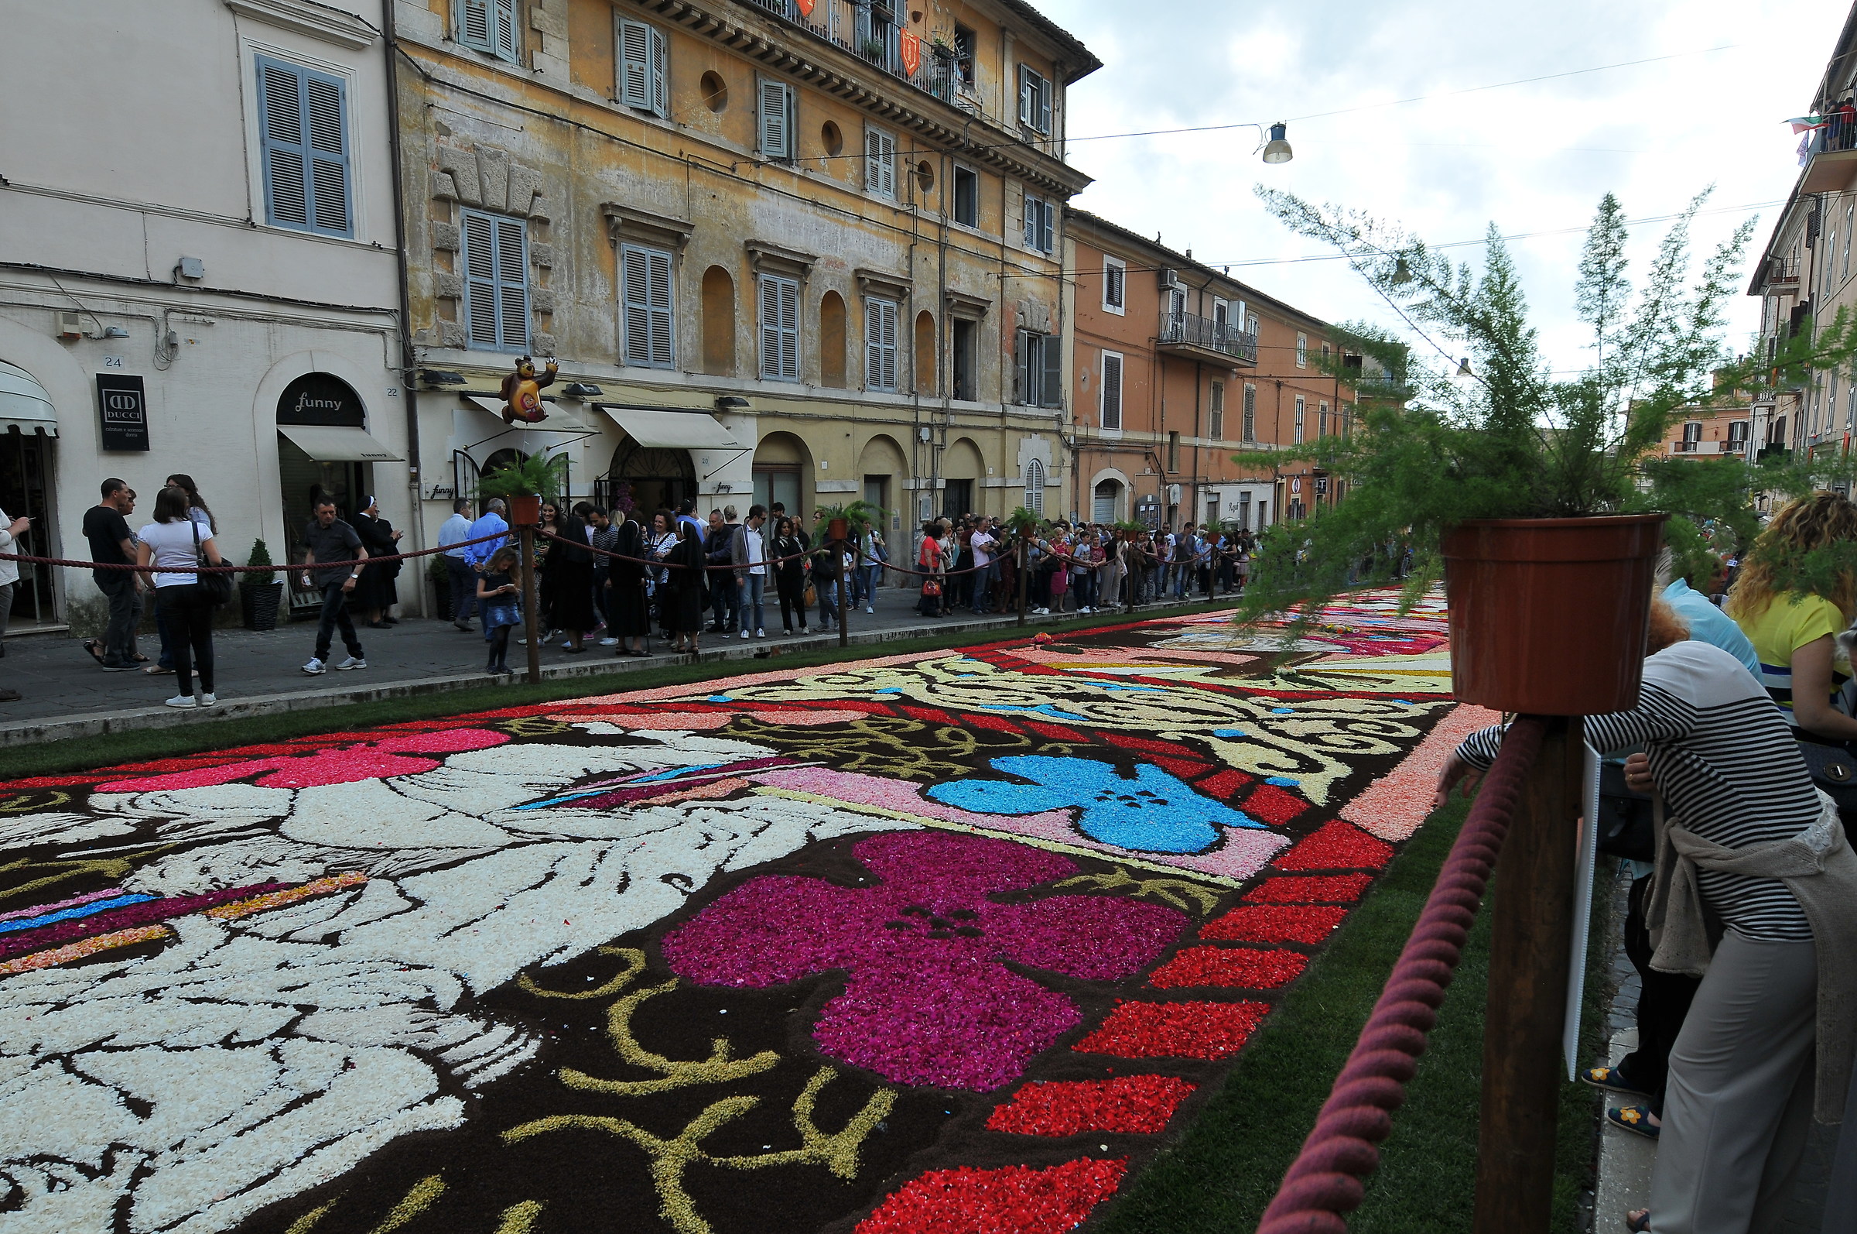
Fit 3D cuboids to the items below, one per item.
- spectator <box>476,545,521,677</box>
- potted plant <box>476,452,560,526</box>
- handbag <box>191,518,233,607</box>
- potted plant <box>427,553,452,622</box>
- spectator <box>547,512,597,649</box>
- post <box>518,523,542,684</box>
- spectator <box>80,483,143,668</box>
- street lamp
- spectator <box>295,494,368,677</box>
[{"bbox_3d":[-4.153,-0.070,10.498,0.310,1.220,0.370,5,9,38],"label":"spectator"},{"bbox_3d":[-3.938,-1.229,10.413,0.800,0.700,0.750,0,7,0],"label":"potted plant"},{"bbox_3d":[-5.334,-0.405,8.060,0.190,0.630,0.330,5,8,36],"label":"handbag"},{"bbox_3d":[-6.618,-0.473,14.999,0.480,1.000,0.480,0,7,0],"label":"potted plant"},{"bbox_3d":[-4.076,-0.422,12.331,0.530,1.620,0.380,-3,7,-27],"label":"spectator"},{"bbox_3d":[-3.867,-0.113,10.533,0.105,1.548,0.105,0,7,0],"label":"post"},{"bbox_3d":[-7.207,-0.372,9.572,0.490,1.690,0.340,4,8,30],"label":"spectator"},{"bbox_3d":[4.876,-6.622,15.100,0.420,0.490,0.420,0,7,0],"label":"street lamp"},{"bbox_3d":[-5.510,-0.302,10.009,0.550,1.630,0.420,1,7,9],"label":"spectator"}]

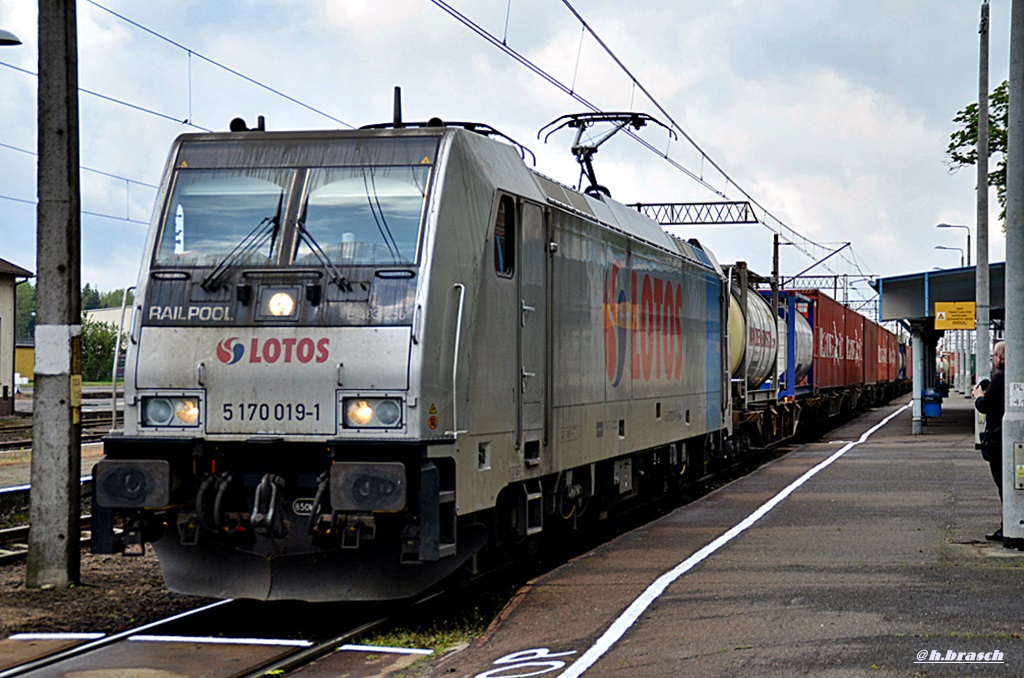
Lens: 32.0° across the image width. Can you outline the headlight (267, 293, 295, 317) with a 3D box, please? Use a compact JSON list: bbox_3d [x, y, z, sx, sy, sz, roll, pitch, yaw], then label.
[{"bbox_3d":[-1.683,-0.250,13.025,0.190,0.180,0.110,0,-1,14],"label":"headlight"}]

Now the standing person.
[{"bbox_3d":[4.344,0.910,15.950,0.440,1.770,0.500,0,-1,12],"label":"standing person"}]

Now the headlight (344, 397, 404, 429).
[{"bbox_3d":[-0.985,0.522,12.649,0.440,0.225,0.120,0,-1,14],"label":"headlight"}]

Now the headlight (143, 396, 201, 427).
[{"bbox_3d":[-2.482,0.531,13.017,0.440,0.225,0.120,0,-1,14],"label":"headlight"}]

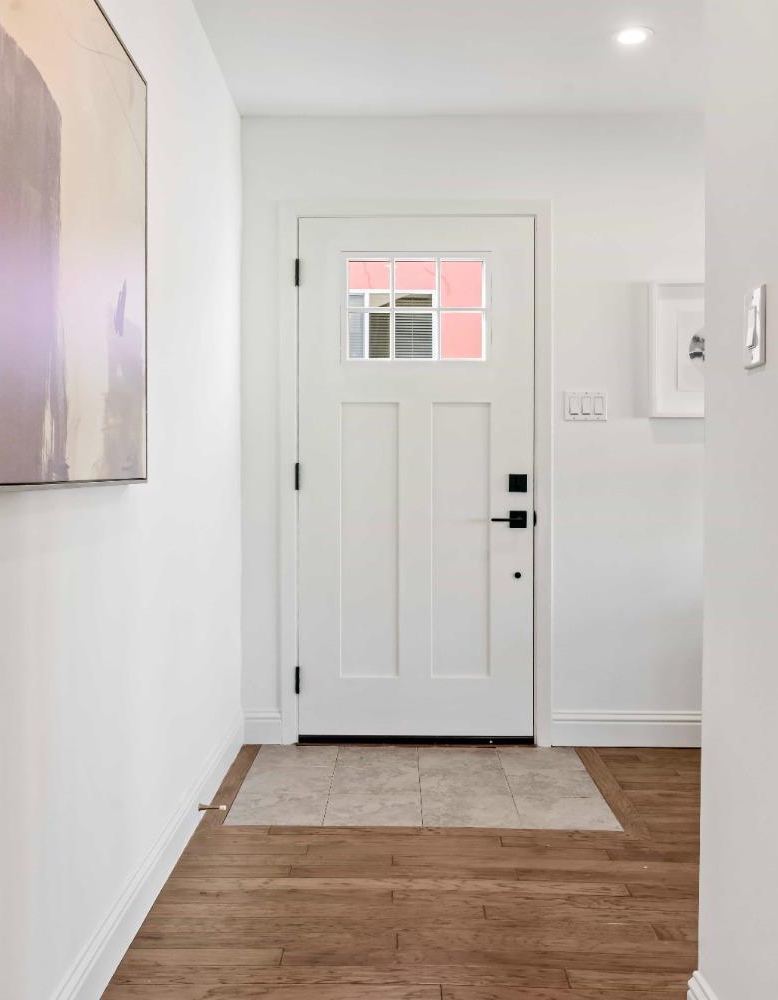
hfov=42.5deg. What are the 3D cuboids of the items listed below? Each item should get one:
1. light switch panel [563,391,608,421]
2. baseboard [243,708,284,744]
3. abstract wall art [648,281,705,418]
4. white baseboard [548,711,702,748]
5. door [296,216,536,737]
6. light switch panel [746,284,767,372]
[{"bbox_3d":[0.751,-0.359,3.828,0.167,0.114,0.010,0,1,1],"label":"light switch panel"},{"bbox_3d":[-0.483,0.877,3.872,0.152,0.138,0.016,0,1,1],"label":"baseboard"},{"bbox_3d":[1.246,-0.566,3.800,0.503,0.515,0.040,0,1,1],"label":"abstract wall art"},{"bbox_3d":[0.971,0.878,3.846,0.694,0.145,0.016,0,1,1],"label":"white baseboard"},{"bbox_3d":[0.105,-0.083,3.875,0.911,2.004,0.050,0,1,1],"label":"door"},{"bbox_3d":[0.535,-0.252,1.463,0.009,0.115,0.070,0,1,0],"label":"light switch panel"}]

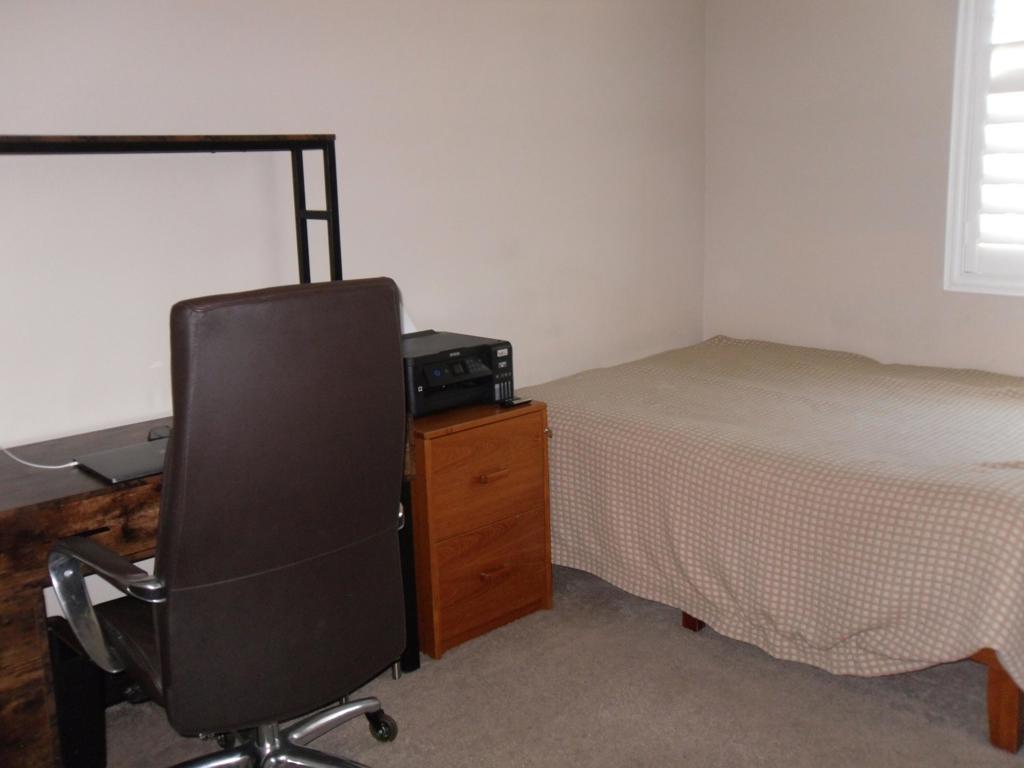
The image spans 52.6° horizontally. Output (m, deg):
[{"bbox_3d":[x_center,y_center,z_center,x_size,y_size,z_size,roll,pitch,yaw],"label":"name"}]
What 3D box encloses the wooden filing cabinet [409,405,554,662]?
[{"bbox_3d":[-0.214,0.401,3.271,0.476,0.676,0.470,-12,16,-41],"label":"wooden filing cabinet"}]

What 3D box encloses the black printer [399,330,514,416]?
[{"bbox_3d":[-0.253,-0.042,3.290,0.374,0.186,0.352,-11,15,-36],"label":"black printer"}]

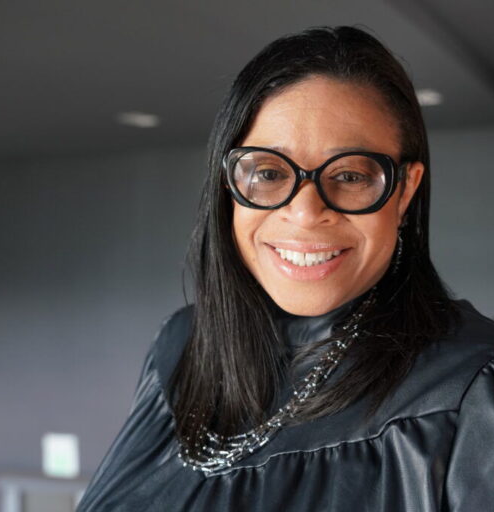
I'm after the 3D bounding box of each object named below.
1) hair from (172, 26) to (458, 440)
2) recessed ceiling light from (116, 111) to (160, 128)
[{"bbox_3d":[0.060,-0.026,0.775,0.240,0.342,0.220,0,0,14],"label":"hair"},{"bbox_3d":[-0.880,-1.100,7.200,0.220,0.070,0.220,0,0,0],"label":"recessed ceiling light"}]

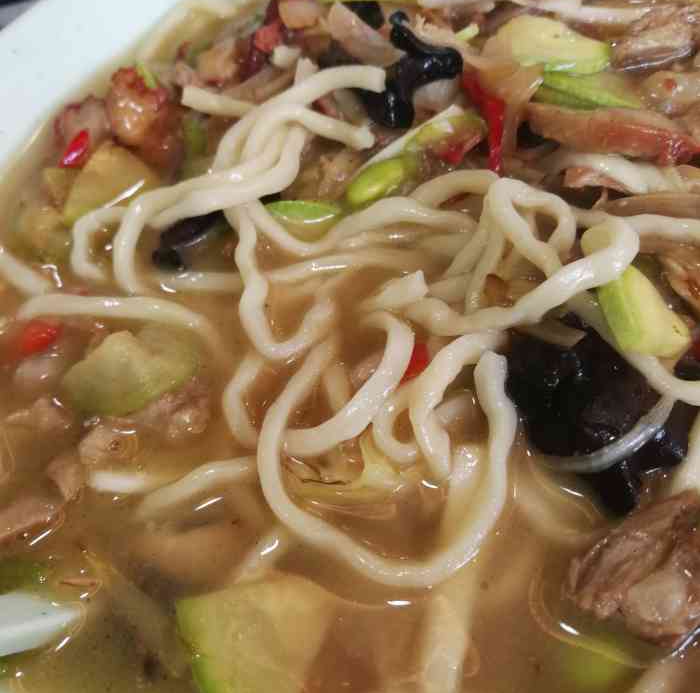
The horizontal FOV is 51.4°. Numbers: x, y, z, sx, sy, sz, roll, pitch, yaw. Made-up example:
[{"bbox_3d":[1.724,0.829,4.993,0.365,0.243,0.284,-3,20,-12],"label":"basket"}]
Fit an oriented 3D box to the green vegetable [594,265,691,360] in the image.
[{"bbox_3d":[0.060,-0.010,0.153,0.012,0.010,0.021,-17,60,-6],"label":"green vegetable"}]

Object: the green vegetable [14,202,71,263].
[{"bbox_3d":[-0.078,-0.029,0.185,0.011,0.010,0.012,1,59,5],"label":"green vegetable"}]

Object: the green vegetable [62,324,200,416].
[{"bbox_3d":[-0.049,0.005,0.162,0.026,0.009,0.016,-18,60,-7],"label":"green vegetable"}]

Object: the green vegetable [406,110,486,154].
[{"bbox_3d":[0.020,-0.044,0.151,0.016,0.005,0.006,-31,55,-12],"label":"green vegetable"}]

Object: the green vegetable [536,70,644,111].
[{"bbox_3d":[0.063,-0.068,0.193,0.025,0.006,0.008,25,64,18],"label":"green vegetable"}]

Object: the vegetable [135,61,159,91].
[{"bbox_3d":[-0.050,-0.067,0.179,0.003,0.004,0.008,-34,56,-14],"label":"vegetable"}]

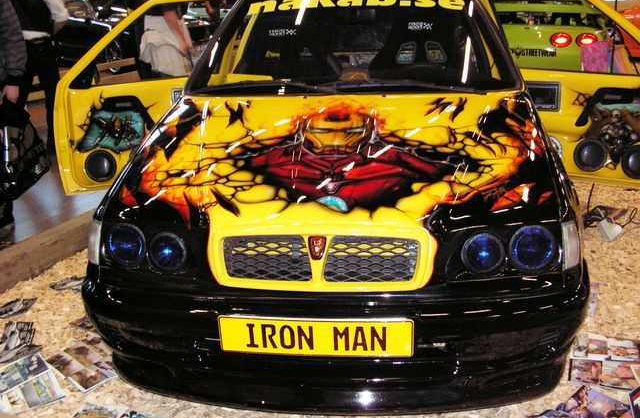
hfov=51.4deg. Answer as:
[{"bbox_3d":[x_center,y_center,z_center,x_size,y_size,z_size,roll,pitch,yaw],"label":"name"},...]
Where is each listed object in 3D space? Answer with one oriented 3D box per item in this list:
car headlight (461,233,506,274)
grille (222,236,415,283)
[{"bbox_3d":[0.438,0.125,1.786,0.122,0.125,0.075,0,18,8],"label":"car headlight"},{"bbox_3d":[-0.007,0.133,1.795,0.530,0.115,0.080,0,18,8],"label":"grille"}]

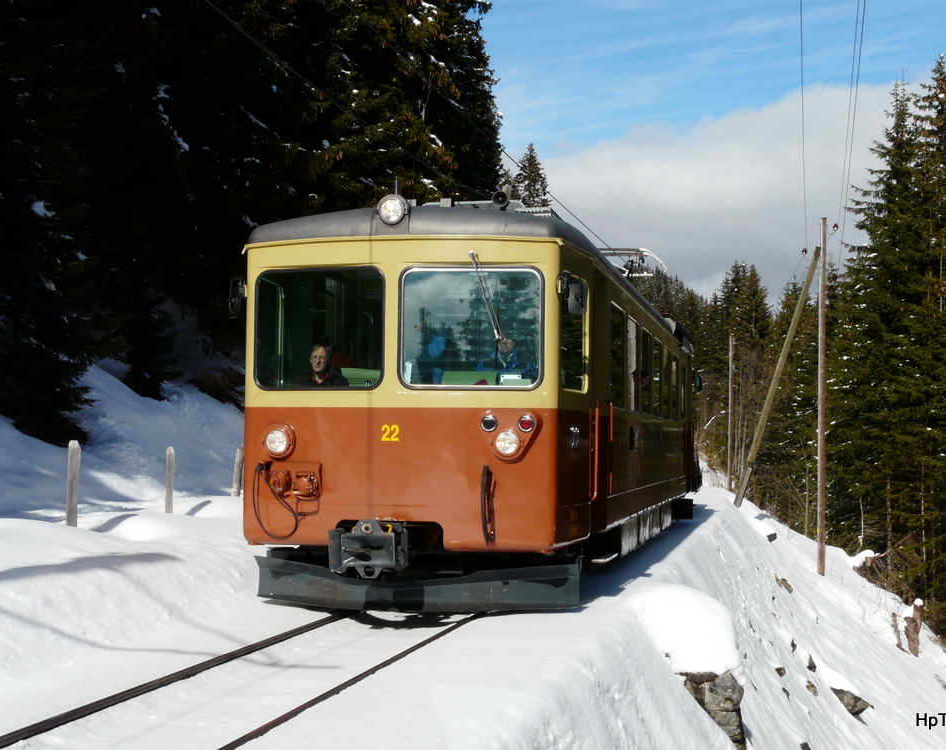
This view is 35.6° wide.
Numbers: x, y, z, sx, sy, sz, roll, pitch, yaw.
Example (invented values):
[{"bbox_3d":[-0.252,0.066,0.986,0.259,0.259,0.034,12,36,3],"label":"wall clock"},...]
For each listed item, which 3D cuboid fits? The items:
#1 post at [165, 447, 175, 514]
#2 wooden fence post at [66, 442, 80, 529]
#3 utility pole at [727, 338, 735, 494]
[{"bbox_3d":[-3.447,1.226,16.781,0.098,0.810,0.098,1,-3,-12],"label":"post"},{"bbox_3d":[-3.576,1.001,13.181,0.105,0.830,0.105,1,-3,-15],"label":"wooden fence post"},{"bbox_3d":[9.815,1.626,55.854,0.180,6.300,0.180,0,-3,10],"label":"utility pole"}]

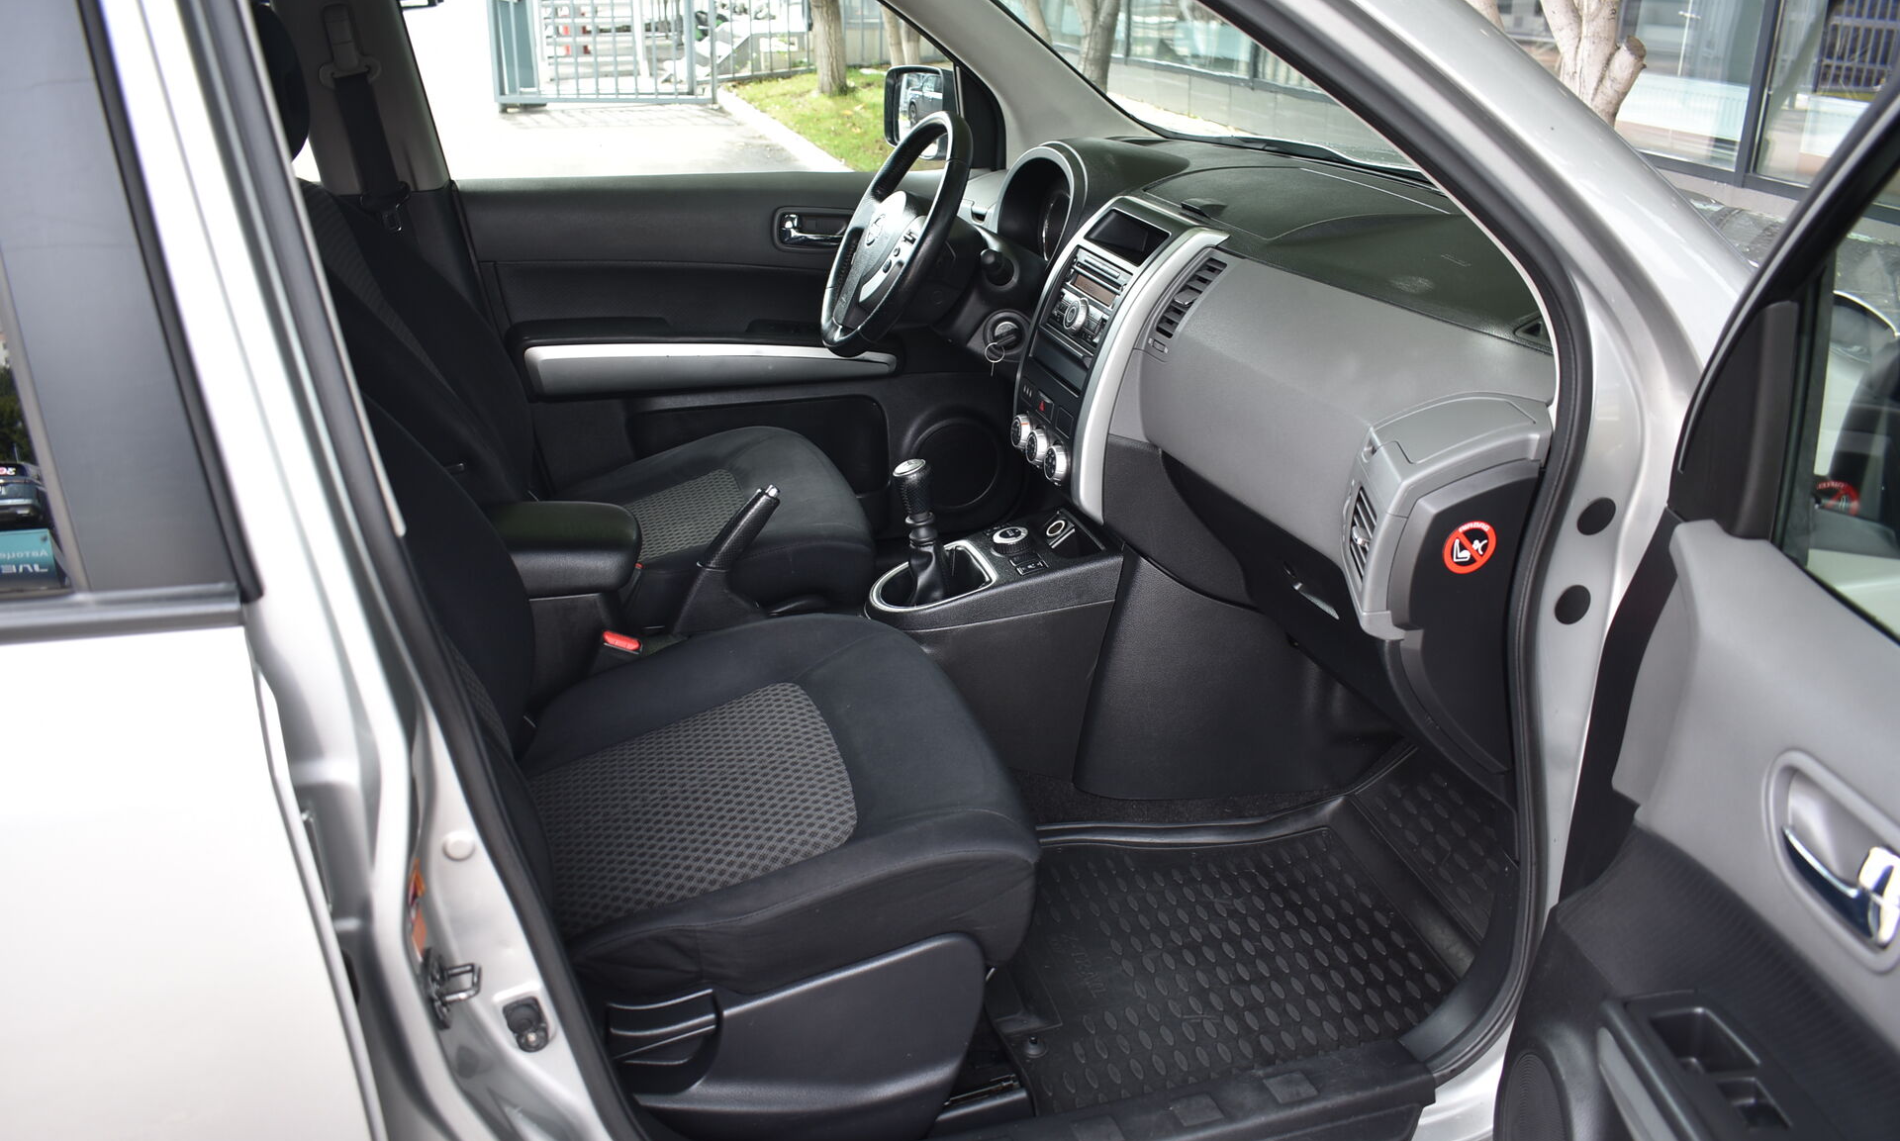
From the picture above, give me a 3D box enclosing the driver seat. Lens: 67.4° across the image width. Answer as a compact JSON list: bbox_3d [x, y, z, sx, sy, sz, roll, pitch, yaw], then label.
[{"bbox_3d":[-0.533,-0.283,1.933,0.820,0.980,0.520,-7,24,-15],"label":"driver seat"}]

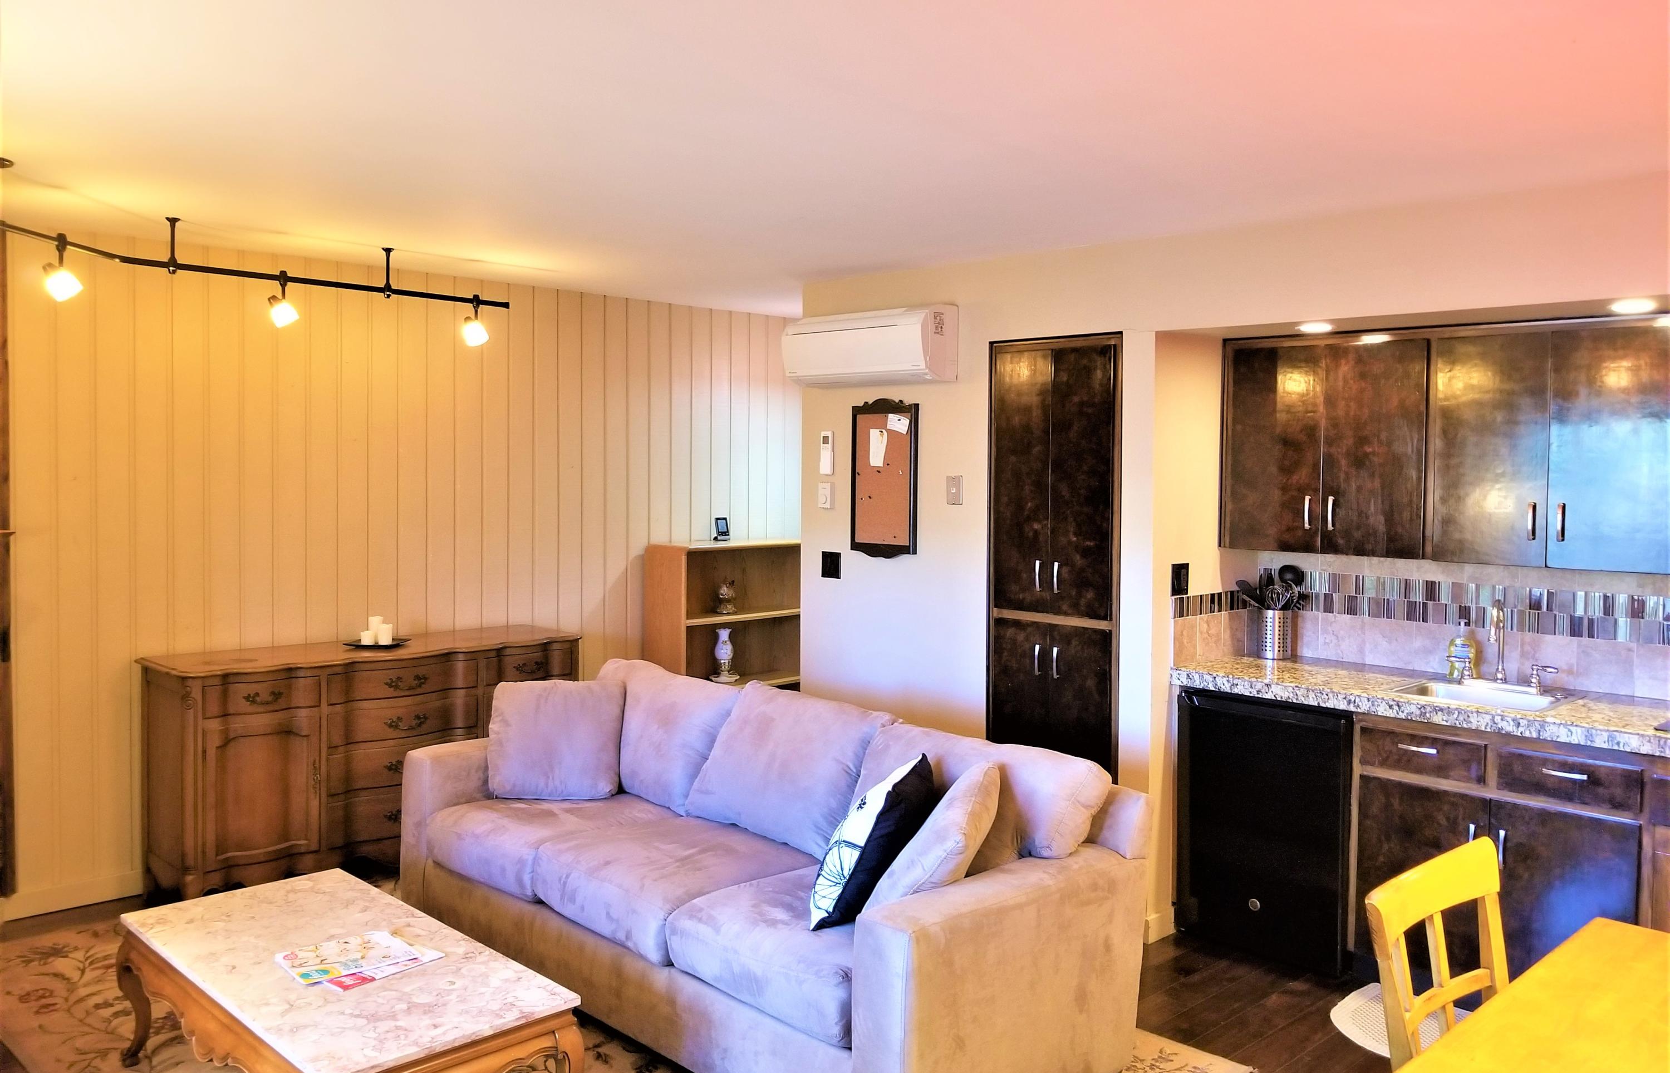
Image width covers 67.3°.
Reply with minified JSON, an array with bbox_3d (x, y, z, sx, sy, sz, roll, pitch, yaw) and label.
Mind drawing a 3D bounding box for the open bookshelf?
[{"bbox_3d":[-0.529,0.636,6.504,0.330,1.210,0.880,4,5,44],"label":"open bookshelf"}]

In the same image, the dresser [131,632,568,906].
[{"bbox_3d":[-1.829,0.883,5.017,0.570,0.873,1.580,4,5,44],"label":"dresser"}]

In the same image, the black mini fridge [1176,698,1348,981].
[{"bbox_3d":[1.585,0.959,4.309,0.580,0.853,0.563,-3,4,-44],"label":"black mini fridge"}]

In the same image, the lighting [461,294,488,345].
[{"bbox_3d":[-1.437,-0.873,5.061,0.120,0.210,0.090,1,4,14],"label":"lighting"}]

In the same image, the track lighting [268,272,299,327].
[{"bbox_3d":[-1.959,-0.848,4.485,0.120,0.200,0.090,1,4,14],"label":"track lighting"}]

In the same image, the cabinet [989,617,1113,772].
[{"bbox_3d":[0.912,0.794,4.680,0.520,1.000,0.420,4,5,44],"label":"cabinet"}]

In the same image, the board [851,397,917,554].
[{"bbox_3d":[0.201,-0.230,5.025,0.360,0.635,0.030,4,5,44],"label":"board"}]

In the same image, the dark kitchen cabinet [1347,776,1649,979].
[{"bbox_3d":[2.092,1.053,3.874,0.770,0.600,0.530,4,5,44],"label":"dark kitchen cabinet"}]

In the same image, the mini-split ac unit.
[{"bbox_3d":[0.116,-0.747,4.948,0.770,0.290,0.220,4,5,44],"label":"mini-split ac unit"}]

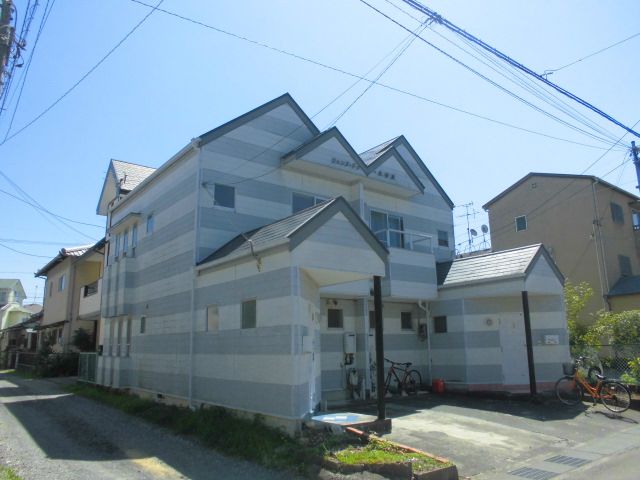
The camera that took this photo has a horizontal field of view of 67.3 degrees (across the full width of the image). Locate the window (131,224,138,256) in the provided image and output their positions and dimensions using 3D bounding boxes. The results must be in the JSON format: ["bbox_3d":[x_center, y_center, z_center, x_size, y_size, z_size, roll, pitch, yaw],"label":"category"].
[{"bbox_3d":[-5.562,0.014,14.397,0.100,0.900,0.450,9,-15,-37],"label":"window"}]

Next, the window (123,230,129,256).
[{"bbox_3d":[-6.088,0.084,15.066,0.100,0.800,0.430,9,-15,-37],"label":"window"}]

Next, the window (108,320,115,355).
[{"bbox_3d":[-6.445,3.013,14.887,0.100,1.120,0.420,9,-16,-38],"label":"window"}]

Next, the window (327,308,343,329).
[{"bbox_3d":[0.397,2.066,12.590,0.520,0.520,0.100,9,-15,-37],"label":"window"}]

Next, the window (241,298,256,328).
[{"bbox_3d":[-1.286,1.337,8.674,0.100,0.530,0.540,9,-16,-38],"label":"window"}]

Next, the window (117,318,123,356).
[{"bbox_3d":[-5.923,2.885,14.251,0.100,1.120,0.420,9,-16,-38],"label":"window"}]

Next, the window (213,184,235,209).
[{"bbox_3d":[-2.223,-0.996,11.174,0.530,0.530,0.100,9,-15,-37],"label":"window"}]

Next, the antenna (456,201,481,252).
[{"bbox_3d":[8.557,-0.778,27.698,1.400,2.800,0.600,-11,-16,40],"label":"antenna"}]

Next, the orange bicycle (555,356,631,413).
[{"bbox_3d":[6.556,3.508,11.669,0.570,1.150,1.760,7,-15,-33],"label":"orange bicycle"}]

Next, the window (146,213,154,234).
[{"bbox_3d":[-4.731,-0.465,13.414,0.100,0.560,0.490,9,-15,-37],"label":"window"}]

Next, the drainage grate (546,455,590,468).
[{"bbox_3d":[3.290,2.930,6.370,0.470,0.040,0.440,9,-16,-38],"label":"drainage grate"}]

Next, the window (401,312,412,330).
[{"bbox_3d":[2.560,2.399,14.256,0.500,0.520,0.100,9,-15,-37],"label":"window"}]

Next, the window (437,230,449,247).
[{"bbox_3d":[4.221,-0.034,16.468,0.550,0.550,0.100,9,-16,-38],"label":"window"}]

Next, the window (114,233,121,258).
[{"bbox_3d":[-6.626,0.176,15.746,0.100,0.780,0.430,9,-15,-37],"label":"window"}]

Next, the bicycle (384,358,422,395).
[{"bbox_3d":[2.092,3.749,13.091,1.680,1.000,0.580,9,-15,-37],"label":"bicycle"}]

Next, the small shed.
[{"bbox_3d":[4.942,2.304,13.925,2.200,3.850,3.500,9,-16,-38],"label":"small shed"}]

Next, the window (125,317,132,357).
[{"bbox_3d":[-5.425,2.764,13.654,0.100,1.120,0.420,9,-16,-38],"label":"window"}]

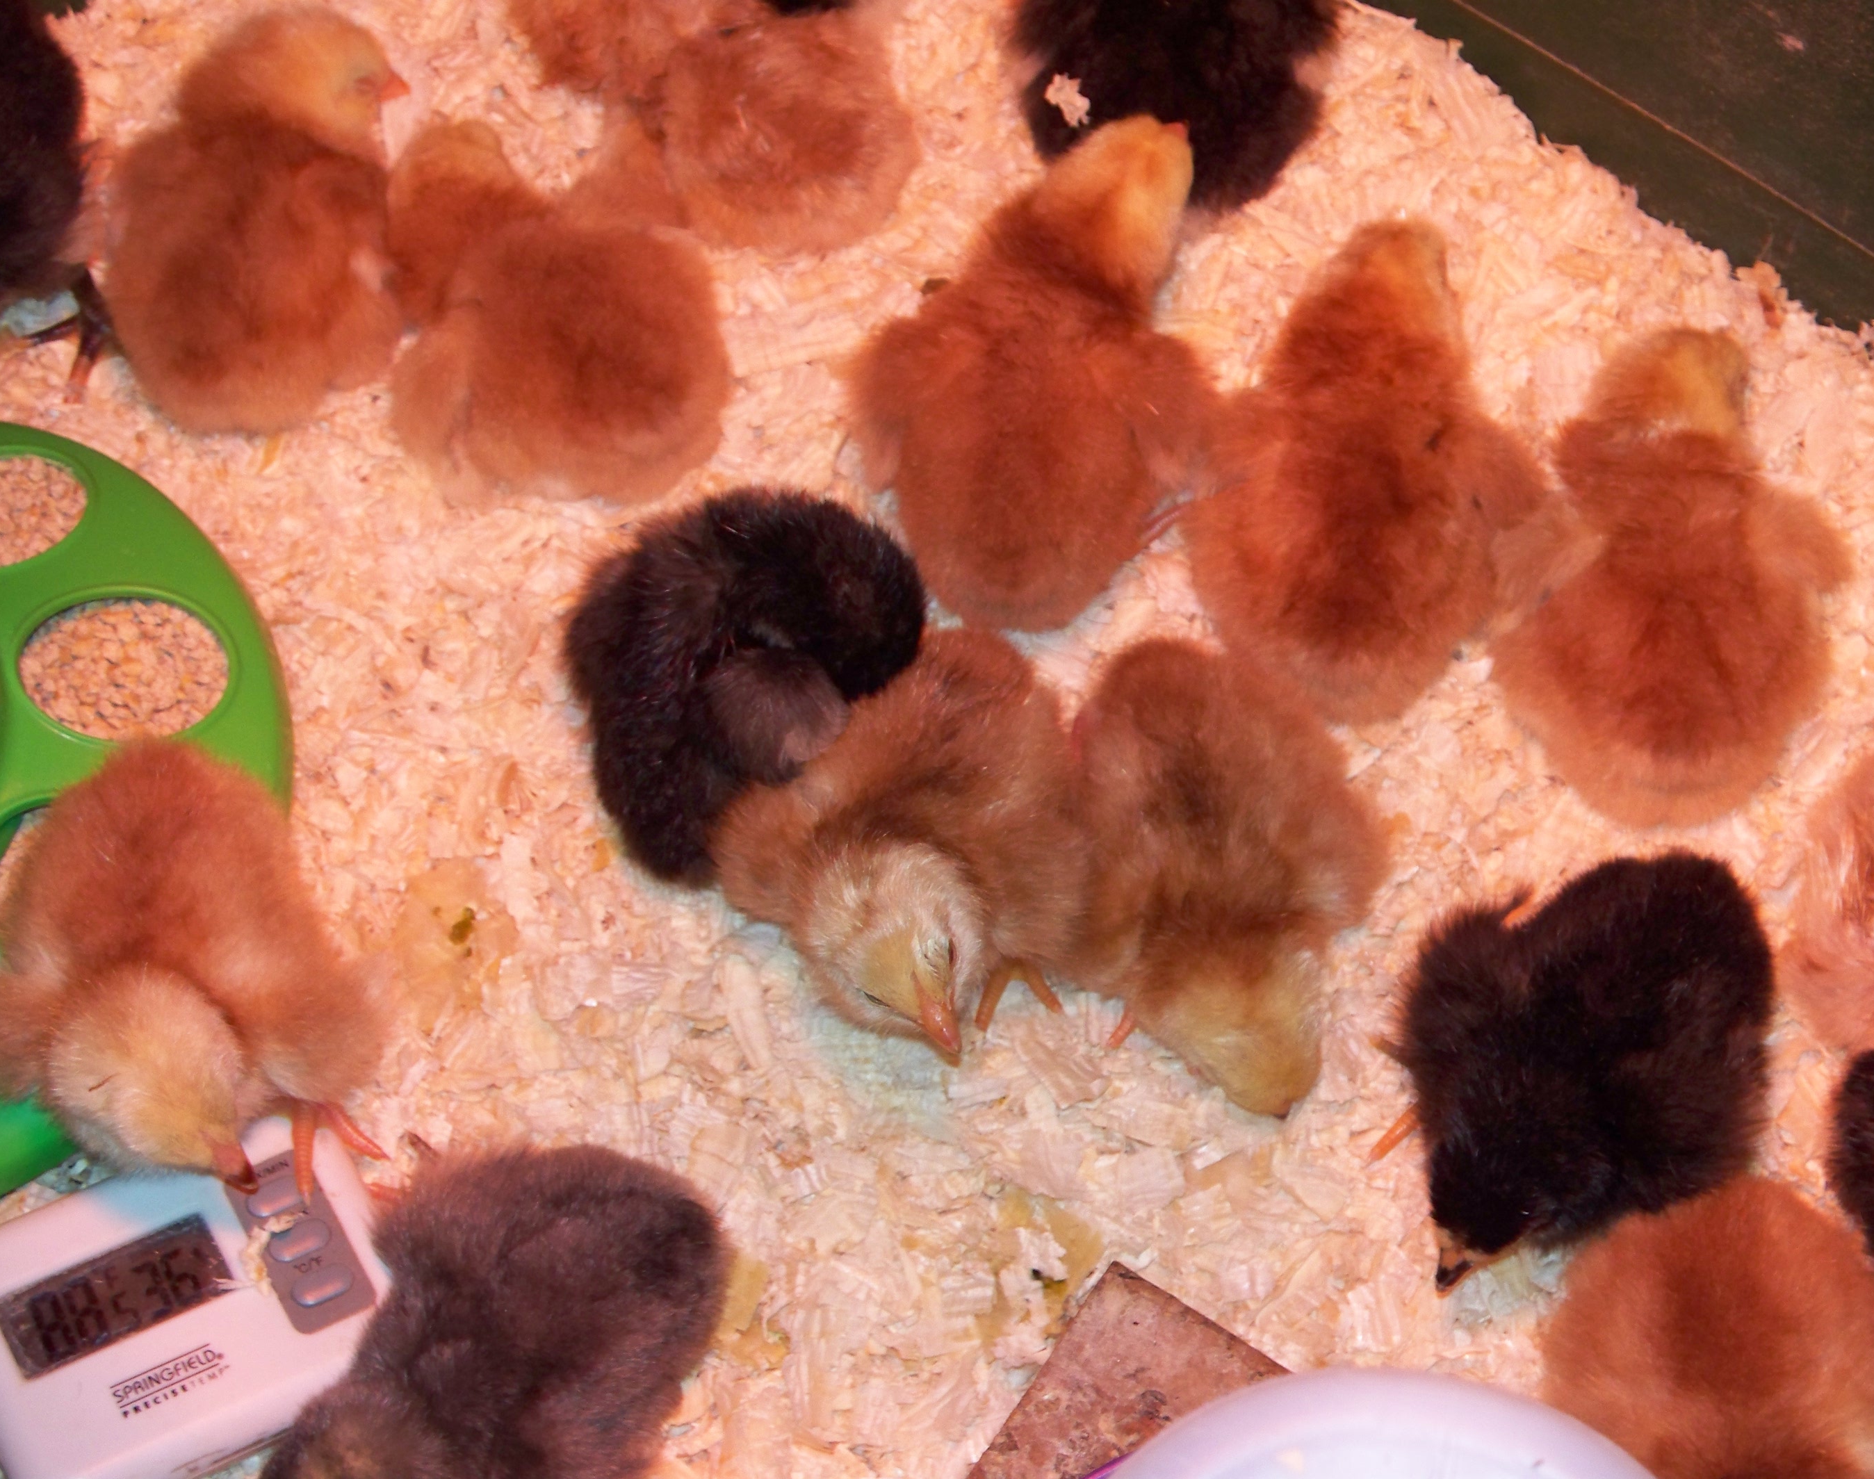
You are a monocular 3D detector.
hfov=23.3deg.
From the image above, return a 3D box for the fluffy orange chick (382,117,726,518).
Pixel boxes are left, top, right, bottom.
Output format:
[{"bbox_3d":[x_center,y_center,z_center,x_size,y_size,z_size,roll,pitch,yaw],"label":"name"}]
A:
[{"bbox_3d":[-0.070,-0.079,0.842,0.059,0.058,0.076,-25,64,-11],"label":"fluffy orange chick"}]

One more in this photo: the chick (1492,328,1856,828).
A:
[{"bbox_3d":[0.130,-0.029,0.809,0.063,0.057,0.093,6,62,5],"label":"chick"}]

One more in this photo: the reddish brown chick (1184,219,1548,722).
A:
[{"bbox_3d":[0.077,-0.049,0.822,0.064,0.057,0.096,9,62,7],"label":"reddish brown chick"}]

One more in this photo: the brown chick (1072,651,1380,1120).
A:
[{"bbox_3d":[0.050,0.023,0.784,0.055,0.055,0.085,-8,62,-2],"label":"brown chick"}]

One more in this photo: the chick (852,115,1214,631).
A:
[{"bbox_3d":[0.018,-0.067,0.832,0.064,0.060,0.100,7,62,6],"label":"chick"}]

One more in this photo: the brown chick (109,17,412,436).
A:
[{"bbox_3d":[-0.127,-0.097,0.847,0.057,0.070,0.080,0,62,2],"label":"brown chick"}]

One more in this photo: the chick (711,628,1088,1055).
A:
[{"bbox_3d":[-0.006,0.017,0.786,0.062,0.062,0.075,13,63,9],"label":"chick"}]

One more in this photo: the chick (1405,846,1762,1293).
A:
[{"bbox_3d":[0.108,0.055,0.763,0.058,0.058,0.076,26,66,15],"label":"chick"}]

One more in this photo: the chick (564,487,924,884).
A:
[{"bbox_3d":[-0.034,-0.010,0.805,0.063,0.056,0.074,3,62,3],"label":"chick"}]

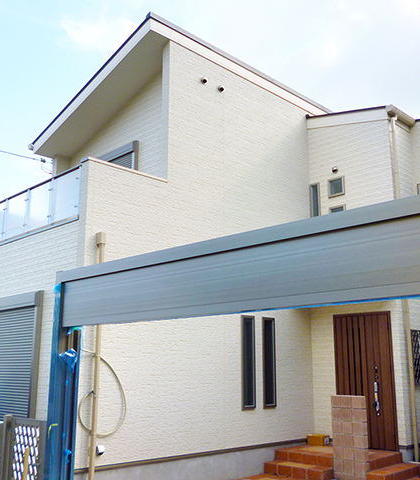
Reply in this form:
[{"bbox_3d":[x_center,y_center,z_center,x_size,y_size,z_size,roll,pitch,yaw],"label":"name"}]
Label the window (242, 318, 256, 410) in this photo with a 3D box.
[{"bbox_3d":[0.674,2.112,8.928,0.340,1.570,0.090,12,-17,-43],"label":"window"}]

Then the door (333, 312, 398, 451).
[{"bbox_3d":[2.818,2.508,9.395,0.100,2.330,1.180,12,-17,-43],"label":"door"}]

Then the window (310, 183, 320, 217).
[{"bbox_3d":[2.208,-0.713,10.778,0.090,0.950,0.260,12,-17,-43],"label":"window"}]

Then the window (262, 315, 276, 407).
[{"bbox_3d":[1.079,2.205,9.311,0.340,1.570,0.090,12,-17,-43],"label":"window"}]

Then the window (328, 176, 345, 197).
[{"bbox_3d":[2.552,-1.066,10.468,0.090,0.385,0.380,12,-17,-43],"label":"window"}]

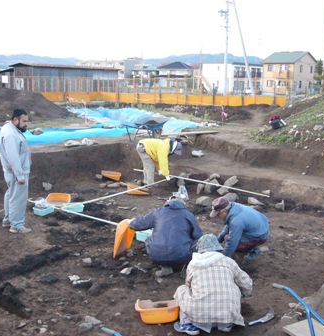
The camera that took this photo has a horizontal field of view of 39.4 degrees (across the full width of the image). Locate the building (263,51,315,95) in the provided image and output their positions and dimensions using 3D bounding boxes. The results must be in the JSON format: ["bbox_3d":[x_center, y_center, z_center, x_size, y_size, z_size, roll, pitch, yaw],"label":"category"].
[{"bbox_3d":[24.684,-18.056,86.594,6.700,7.700,8.600,11,14,43],"label":"building"}]

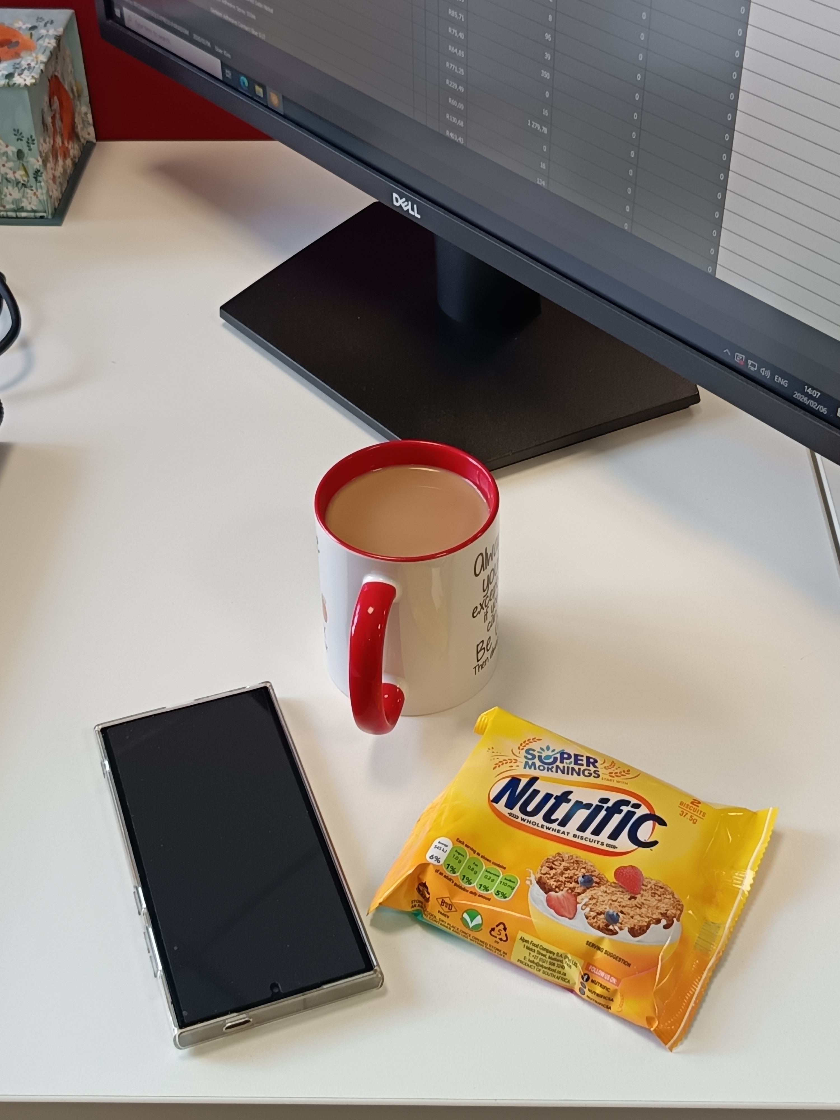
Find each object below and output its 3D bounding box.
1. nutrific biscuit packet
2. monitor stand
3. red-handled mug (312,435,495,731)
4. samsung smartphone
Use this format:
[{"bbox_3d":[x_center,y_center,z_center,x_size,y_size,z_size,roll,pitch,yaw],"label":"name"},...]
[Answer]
[{"bbox_3d":[0.065,0.123,0.645,0.132,0.026,0.122,19,47,20],"label":"nutrific biscuit packet"},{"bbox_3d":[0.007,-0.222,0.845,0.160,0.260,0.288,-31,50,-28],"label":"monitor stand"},{"bbox_3d":[-0.009,0.021,0.704,0.083,0.097,0.117,9,44,11],"label":"red-handled mug"},{"bbox_3d":[-0.081,0.122,0.659,0.082,0.012,0.166,-14,44,-13],"label":"samsung smartphone"}]

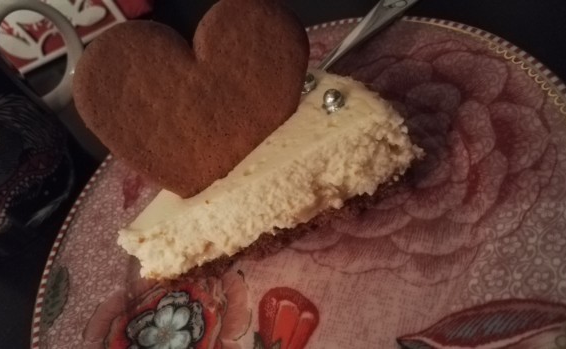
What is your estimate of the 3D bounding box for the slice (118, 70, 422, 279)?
[{"bbox_3d":[-0.011,0.002,0.168,0.102,0.032,0.064,-34,43,-2],"label":"slice"}]

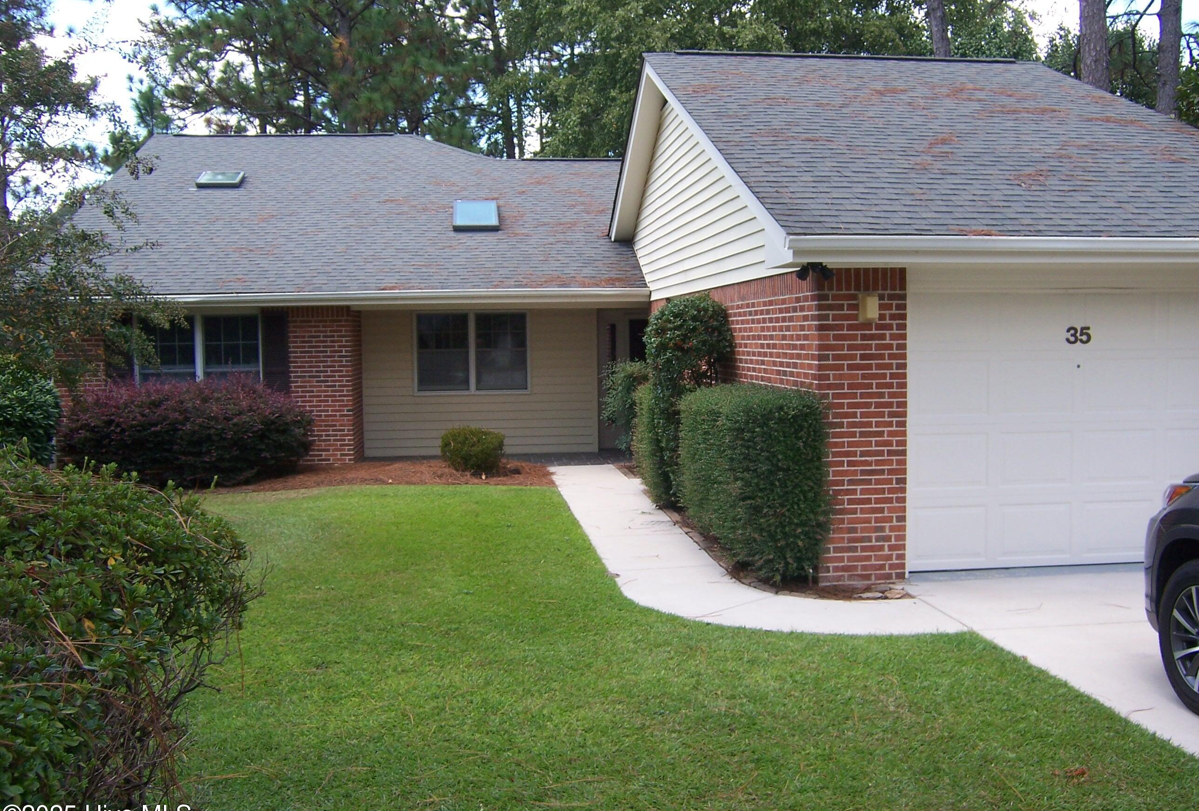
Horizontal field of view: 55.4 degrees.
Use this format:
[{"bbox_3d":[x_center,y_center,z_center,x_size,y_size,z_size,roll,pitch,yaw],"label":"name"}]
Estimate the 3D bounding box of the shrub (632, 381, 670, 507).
[{"bbox_3d":[0.700,0.368,12.439,0.520,1.240,1.150,-1,3,-7],"label":"shrub"}]

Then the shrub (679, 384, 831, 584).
[{"bbox_3d":[1.143,0.521,9.086,0.560,1.300,2.520,-1,3,-7],"label":"shrub"}]

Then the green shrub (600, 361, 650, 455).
[{"bbox_3d":[0.415,0.171,14.209,0.700,1.450,0.750,-1,3,-7],"label":"green shrub"}]

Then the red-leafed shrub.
[{"bbox_3d":[-5.078,0.287,14.261,2.780,1.260,1.550,-1,3,-7],"label":"red-leafed shrub"}]

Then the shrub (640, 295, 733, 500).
[{"bbox_3d":[0.833,-0.020,11.348,0.600,2.140,1.300,-1,3,-7],"label":"shrub"}]

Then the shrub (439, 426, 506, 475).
[{"bbox_3d":[-1.627,0.568,14.592,0.760,0.580,0.750,-1,3,-7],"label":"shrub"}]

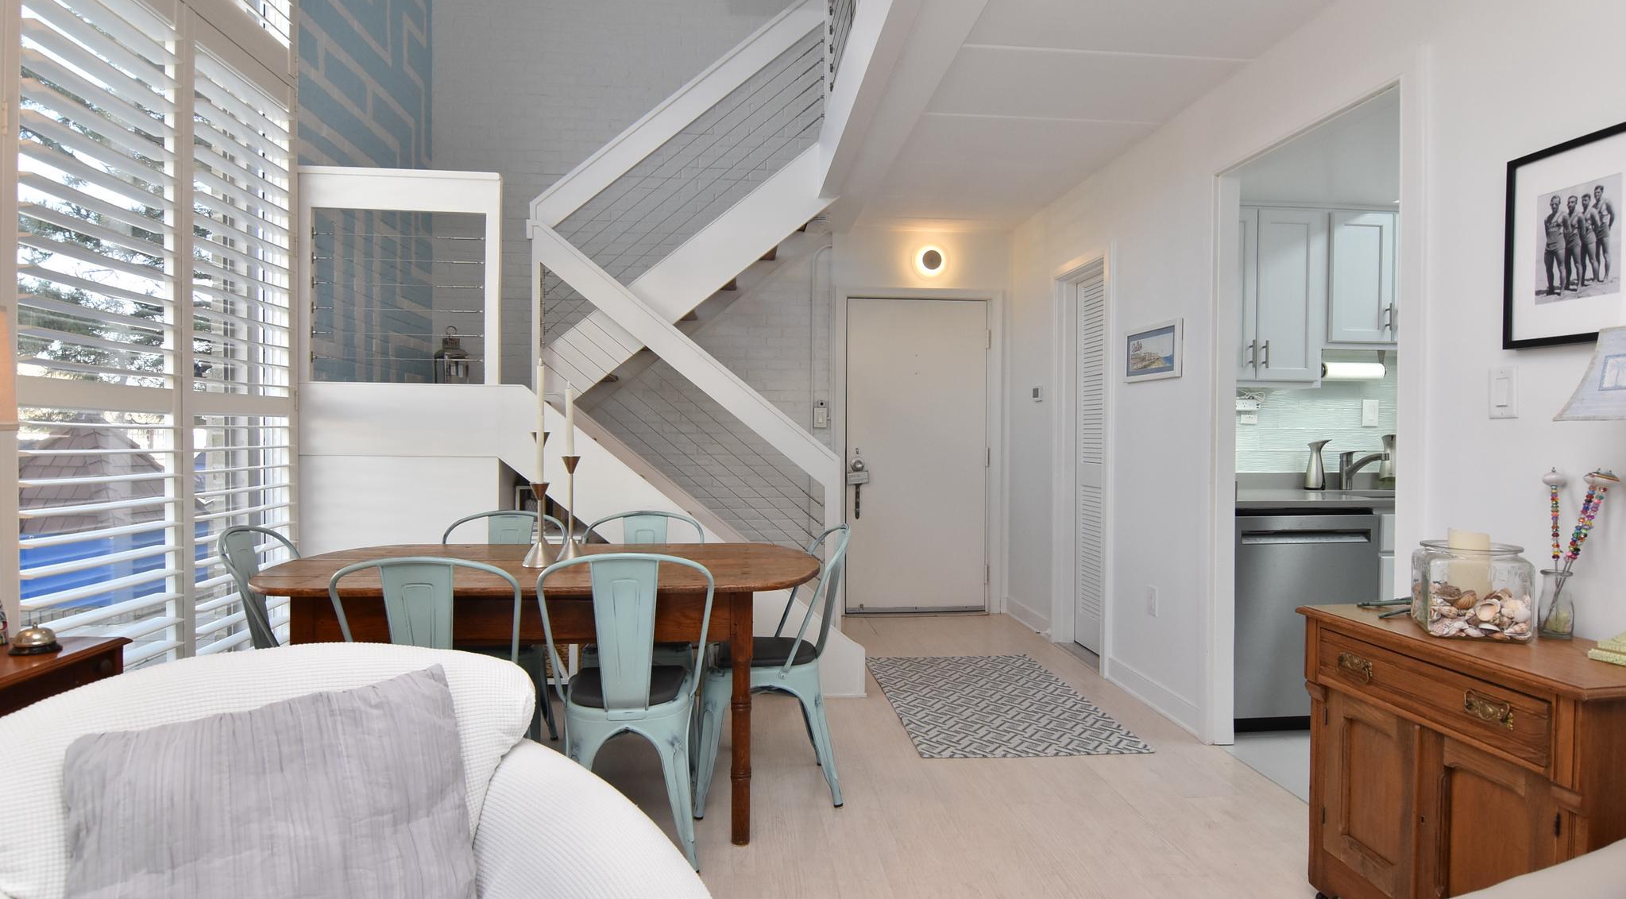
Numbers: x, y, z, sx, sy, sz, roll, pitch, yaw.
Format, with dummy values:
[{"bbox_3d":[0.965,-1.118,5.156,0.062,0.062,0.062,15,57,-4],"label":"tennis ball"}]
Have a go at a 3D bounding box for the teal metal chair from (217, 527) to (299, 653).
[{"bbox_3d":[-1.592,0.672,2.645,0.500,0.855,0.450,0,1,-6],"label":"teal metal chair"}]

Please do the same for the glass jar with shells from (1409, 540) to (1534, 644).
[{"bbox_3d":[1.457,0.305,1.805,0.190,0.183,0.210,1,1,28],"label":"glass jar with shells"}]

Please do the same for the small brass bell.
[{"bbox_3d":[-1.701,0.410,1.780,0.086,0.063,0.086,0,1,-6],"label":"small brass bell"}]

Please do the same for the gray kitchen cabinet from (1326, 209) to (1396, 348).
[{"bbox_3d":[2.488,-0.737,3.686,0.620,0.600,0.330,0,1,-6],"label":"gray kitchen cabinet"}]

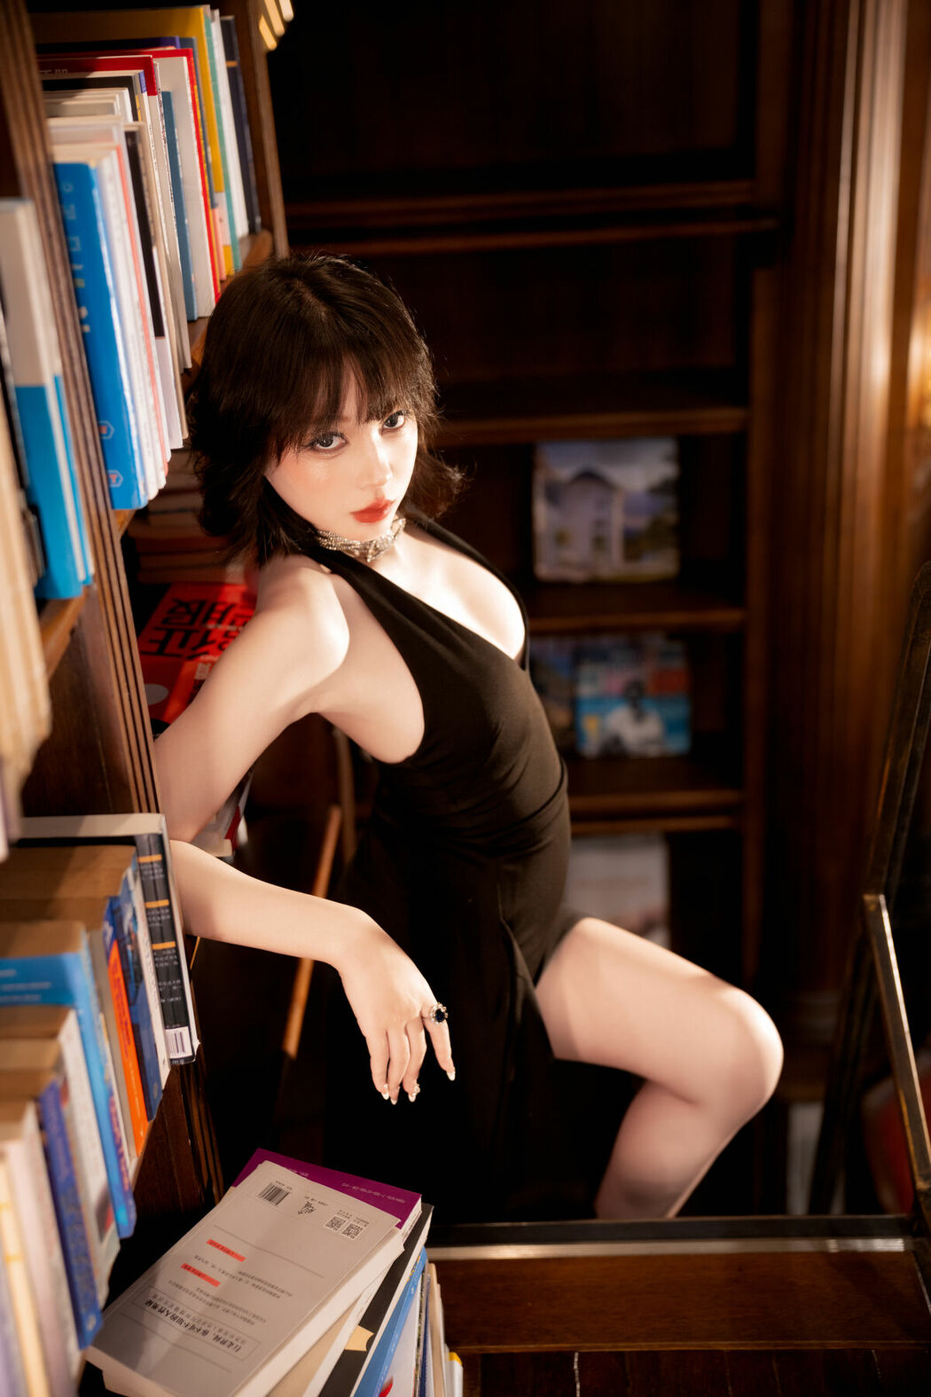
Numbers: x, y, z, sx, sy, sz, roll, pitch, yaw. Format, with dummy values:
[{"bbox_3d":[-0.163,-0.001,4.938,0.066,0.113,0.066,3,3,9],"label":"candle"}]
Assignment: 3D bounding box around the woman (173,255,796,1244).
[{"bbox_3d":[0.045,0.280,1.875,0.660,1.480,0.500,3,29,13],"label":"woman"}]

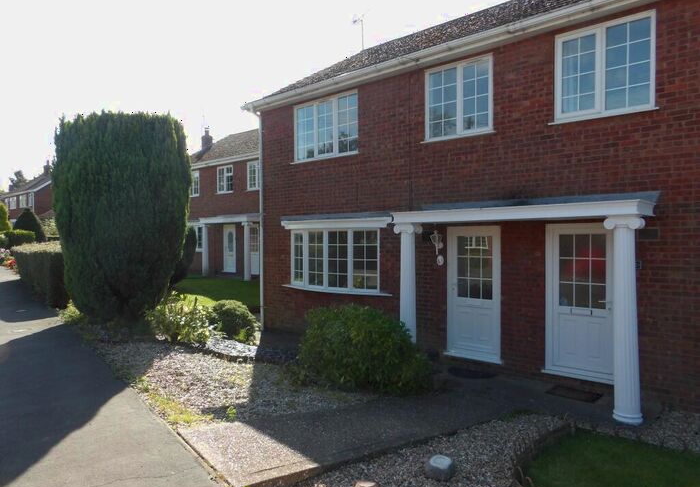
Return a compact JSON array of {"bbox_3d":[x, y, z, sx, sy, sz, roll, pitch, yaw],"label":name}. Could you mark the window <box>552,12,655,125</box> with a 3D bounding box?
[{"bbox_3d":[3.309,-2.279,6.361,1.220,1.200,0.110,0,1,41],"label":"window"}]

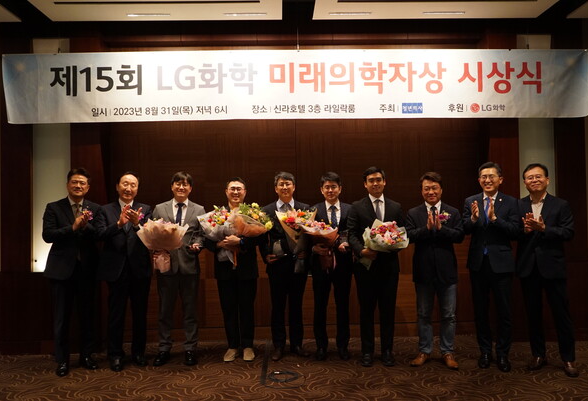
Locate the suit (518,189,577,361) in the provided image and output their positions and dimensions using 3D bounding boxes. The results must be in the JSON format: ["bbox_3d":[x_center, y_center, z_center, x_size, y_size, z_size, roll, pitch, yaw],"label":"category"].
[{"bbox_3d":[2.117,0.641,4.072,0.513,1.438,0.440,-2,-2,30],"label":"suit"}]

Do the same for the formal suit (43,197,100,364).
[{"bbox_3d":[-1.973,0.705,4.308,0.524,1.503,0.440,0,-2,-30],"label":"formal suit"}]

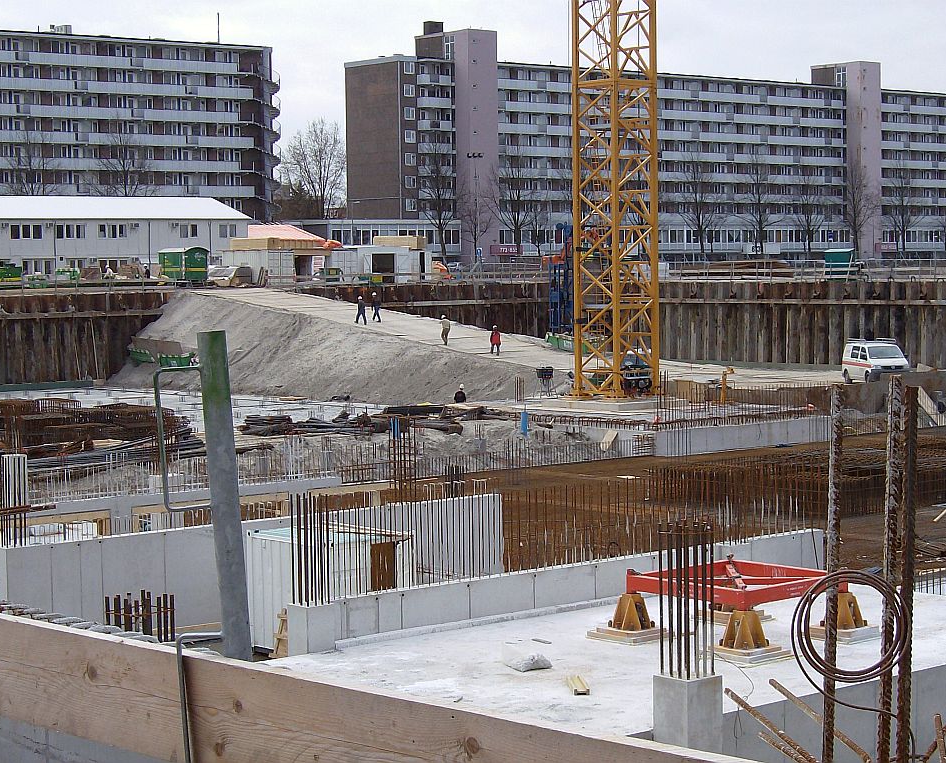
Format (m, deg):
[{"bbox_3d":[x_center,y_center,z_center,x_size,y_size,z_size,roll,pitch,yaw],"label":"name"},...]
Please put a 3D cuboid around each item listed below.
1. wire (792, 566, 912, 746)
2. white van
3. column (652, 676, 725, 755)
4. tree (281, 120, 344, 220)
[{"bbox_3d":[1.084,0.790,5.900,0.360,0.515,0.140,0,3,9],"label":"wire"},{"bbox_3d":[20.200,-1.010,103.700,1.930,2.100,4.890,-1,3,-10],"label":"white van"},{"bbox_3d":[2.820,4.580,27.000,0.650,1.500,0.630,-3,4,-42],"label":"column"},{"bbox_3d":[-20.500,-24.600,280.000,10.500,21.800,10.500,-1,3,0],"label":"tree"}]

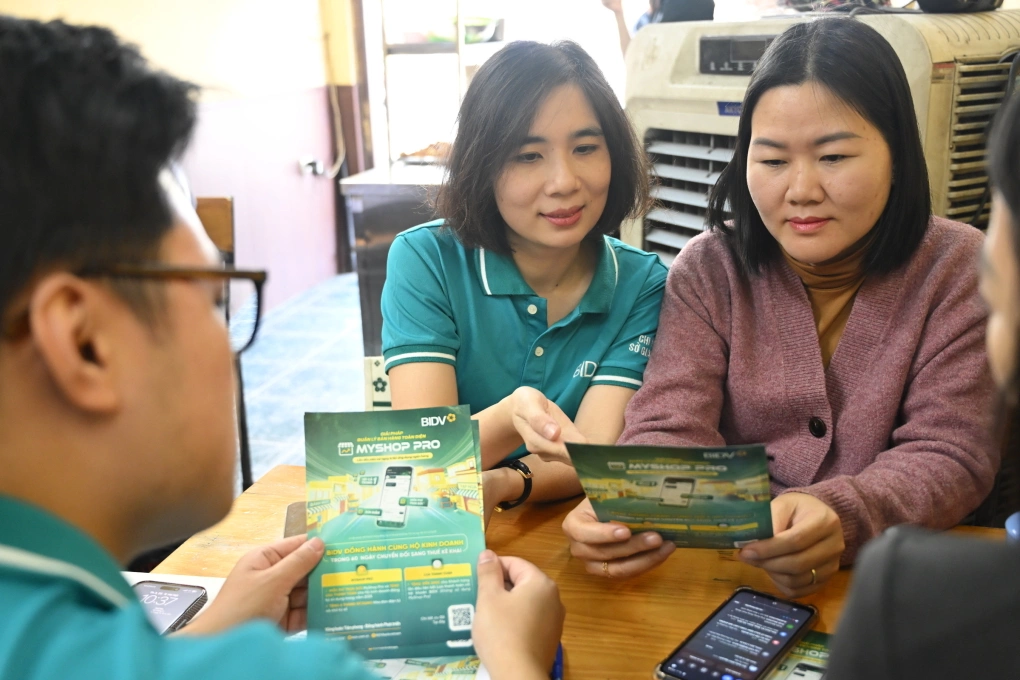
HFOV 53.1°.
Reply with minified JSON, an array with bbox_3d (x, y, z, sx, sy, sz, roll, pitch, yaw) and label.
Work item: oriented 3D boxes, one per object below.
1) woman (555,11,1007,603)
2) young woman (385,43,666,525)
[{"bbox_3d":[0.348,0.267,1.257,0.490,1.260,0.700,2,16,17],"label":"woman"},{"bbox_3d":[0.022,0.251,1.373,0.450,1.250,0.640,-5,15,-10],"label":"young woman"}]

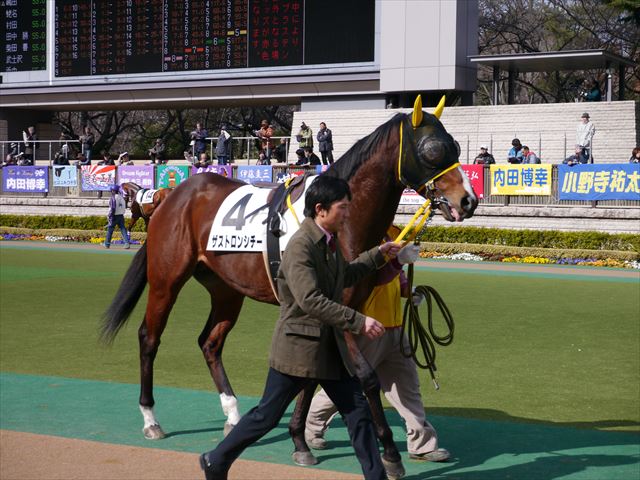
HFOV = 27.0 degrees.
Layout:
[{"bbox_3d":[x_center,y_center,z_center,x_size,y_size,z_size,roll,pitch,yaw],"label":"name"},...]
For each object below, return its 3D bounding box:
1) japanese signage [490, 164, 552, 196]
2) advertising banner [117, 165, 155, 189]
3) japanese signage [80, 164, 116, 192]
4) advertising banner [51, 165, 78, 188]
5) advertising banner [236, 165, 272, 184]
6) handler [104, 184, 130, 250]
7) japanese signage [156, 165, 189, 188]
[{"bbox_3d":[4.979,-1.473,32.896,1.714,0.771,0.050,2,3,35],"label":"japanese signage"},{"bbox_3d":[-5.613,-1.890,40.720,1.584,0.752,0.050,2,3,35],"label":"advertising banner"},{"bbox_3d":[-6.926,-1.928,41.689,1.540,0.786,0.050,2,3,35],"label":"japanese signage"},{"bbox_3d":[-8.155,-2.034,42.597,1.144,0.675,0.050,2,3,35],"label":"advertising banner"},{"bbox_3d":[-1.853,-1.774,37.942,1.287,0.698,0.050,2,3,35],"label":"advertising banner"},{"bbox_3d":[-5.348,-0.615,35.200,0.780,1.679,0.520,2,3,35],"label":"handler"},{"bbox_3d":[-4.401,-1.852,39.824,1.304,0.730,0.050,2,3,35],"label":"japanese signage"}]

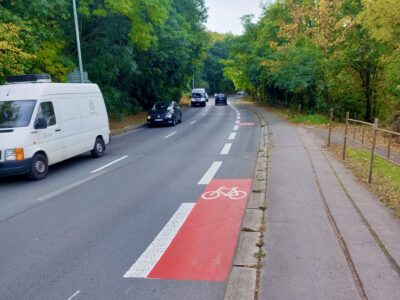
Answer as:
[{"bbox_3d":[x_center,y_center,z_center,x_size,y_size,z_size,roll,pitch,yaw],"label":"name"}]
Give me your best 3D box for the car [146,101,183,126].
[{"bbox_3d":[-2.365,-2.463,18.745,1.740,1.480,4.100,0,12,6],"label":"car"}]

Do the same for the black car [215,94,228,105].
[{"bbox_3d":[3.233,-7.460,41.336,1.800,1.560,4.300,0,12,4],"label":"black car"}]

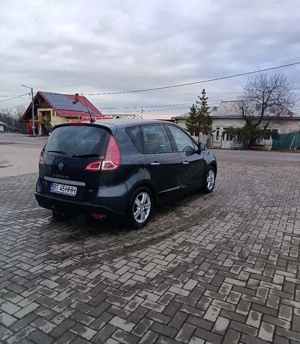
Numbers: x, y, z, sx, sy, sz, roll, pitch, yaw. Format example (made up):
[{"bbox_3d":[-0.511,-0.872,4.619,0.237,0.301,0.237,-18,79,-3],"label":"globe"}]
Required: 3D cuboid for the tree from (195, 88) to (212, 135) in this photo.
[{"bbox_3d":[4.727,-4.859,24.500,1.750,5.000,1.750,1,9,0],"label":"tree"}]

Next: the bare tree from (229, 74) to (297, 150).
[{"bbox_3d":[9.127,-4.994,22.700,5.700,6.300,5.300,1,9,0],"label":"bare tree"}]

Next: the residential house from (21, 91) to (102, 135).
[{"bbox_3d":[-16.573,-10.915,54.243,10.900,7.900,11.200,7,10,33],"label":"residential house"}]

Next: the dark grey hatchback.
[{"bbox_3d":[-0.082,-0.227,5.515,1.840,1.620,4.340,7,10,32],"label":"dark grey hatchback"}]

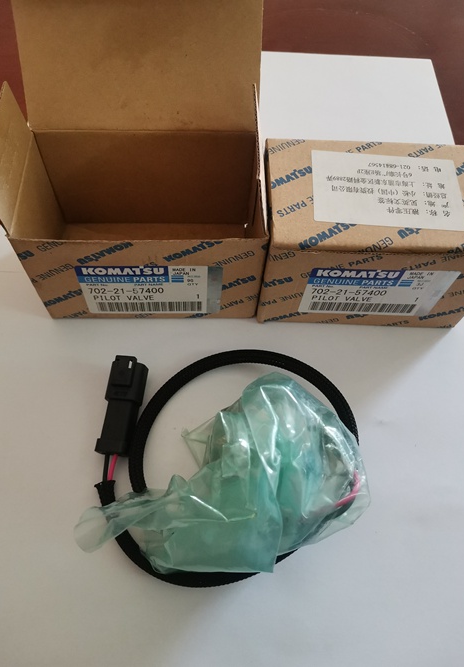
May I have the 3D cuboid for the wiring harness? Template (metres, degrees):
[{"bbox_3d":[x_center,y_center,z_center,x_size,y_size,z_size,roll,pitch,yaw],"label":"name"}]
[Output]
[{"bbox_3d":[0.002,0.050,0.222,0.120,0.043,0.112,2,62,-2],"label":"wiring harness"}]

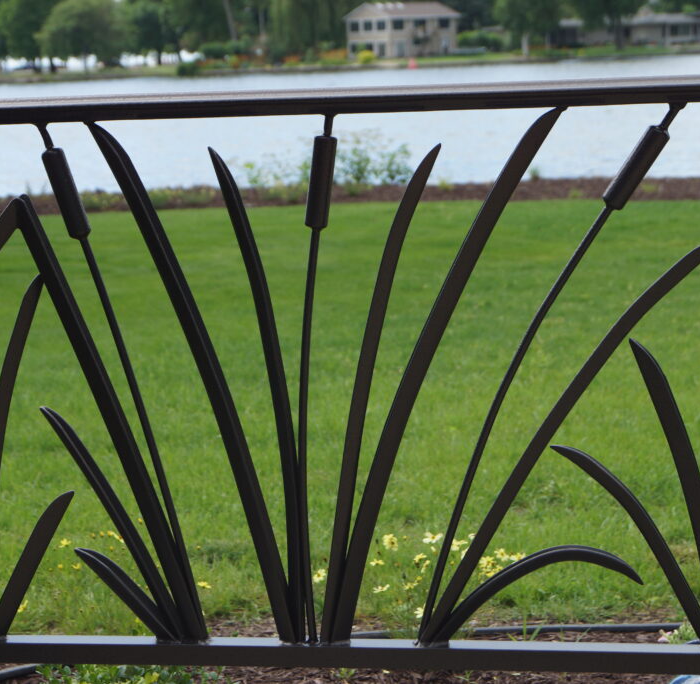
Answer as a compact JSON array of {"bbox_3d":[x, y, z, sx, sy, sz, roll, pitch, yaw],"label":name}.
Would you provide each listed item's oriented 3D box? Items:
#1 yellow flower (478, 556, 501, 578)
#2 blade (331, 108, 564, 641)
[{"bbox_3d":[0.228,0.365,3.780,0.038,0.034,0.033,-1,8,11],"label":"yellow flower"},{"bbox_3d":[0.123,0.053,3.045,0.327,0.700,0.027,-1,8,11],"label":"blade"}]

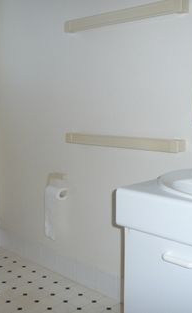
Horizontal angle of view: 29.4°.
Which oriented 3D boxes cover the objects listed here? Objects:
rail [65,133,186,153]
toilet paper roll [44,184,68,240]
[{"bbox_3d":[0.109,-0.076,1.811,0.719,0.056,0.058,7,9,44],"label":"rail"},{"bbox_3d":[-0.233,0.329,2.164,0.110,0.315,0.073,7,9,44],"label":"toilet paper roll"}]

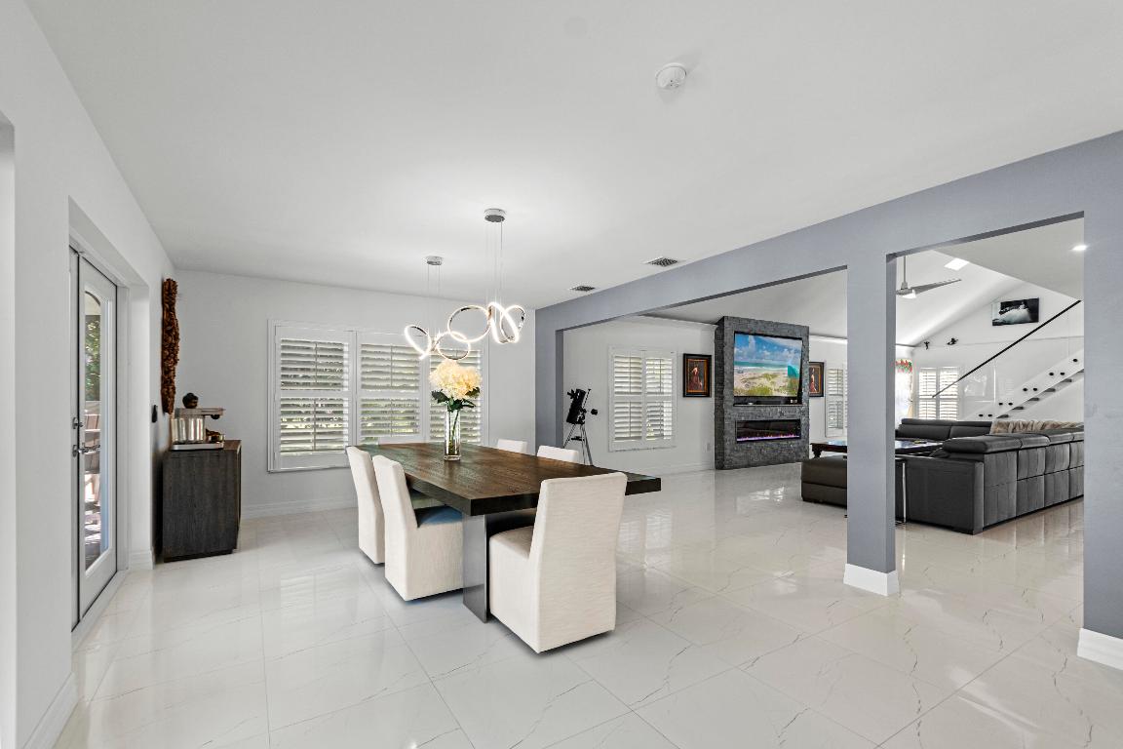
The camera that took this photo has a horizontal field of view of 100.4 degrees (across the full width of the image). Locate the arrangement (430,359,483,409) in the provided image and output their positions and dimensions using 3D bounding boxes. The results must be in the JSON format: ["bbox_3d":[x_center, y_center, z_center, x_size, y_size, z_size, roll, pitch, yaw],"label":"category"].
[{"bbox_3d":[-0.831,0.076,3.644,0.390,0.382,0.370,1,-2,-32],"label":"arrangement"}]

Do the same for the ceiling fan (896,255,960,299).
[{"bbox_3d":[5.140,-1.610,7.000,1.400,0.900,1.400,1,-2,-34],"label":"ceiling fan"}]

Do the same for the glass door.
[{"bbox_3d":[-2.930,0.369,2.975,0.060,2.030,0.890,1,-2,-34],"label":"glass door"}]

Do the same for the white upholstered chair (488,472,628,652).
[{"bbox_3d":[-0.034,0.966,2.595,0.492,0.836,0.640,1,-2,-32],"label":"white upholstered chair"}]

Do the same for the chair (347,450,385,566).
[{"bbox_3d":[-1.356,1.036,3.874,0.627,0.836,0.492,1,-2,-32],"label":"chair"}]

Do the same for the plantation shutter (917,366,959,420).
[{"bbox_3d":[9.120,0.585,11.350,0.090,1.580,0.880,1,-2,-34],"label":"plantation shutter"}]

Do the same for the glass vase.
[{"bbox_3d":[-0.861,0.449,3.644,0.122,0.429,0.122,1,-2,-32],"label":"glass vase"}]

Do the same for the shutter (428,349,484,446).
[{"bbox_3d":[-1.421,0.315,6.355,0.809,1.595,0.060,1,-2,-32],"label":"shutter"}]

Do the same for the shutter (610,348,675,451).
[{"bbox_3d":[1.309,0.393,7.380,1.320,1.570,0.090,1,-2,-31],"label":"shutter"}]

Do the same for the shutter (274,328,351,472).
[{"bbox_3d":[-2.876,0.268,5.506,0.842,1.595,0.060,1,-2,-32],"label":"shutter"}]

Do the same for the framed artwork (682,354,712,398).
[{"bbox_3d":[2.338,0.026,8.000,0.680,0.735,0.050,1,-2,-31],"label":"framed artwork"}]

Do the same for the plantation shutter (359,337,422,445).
[{"bbox_3d":[-2.147,0.292,5.931,0.817,1.595,0.060,1,-2,-32],"label":"plantation shutter"}]

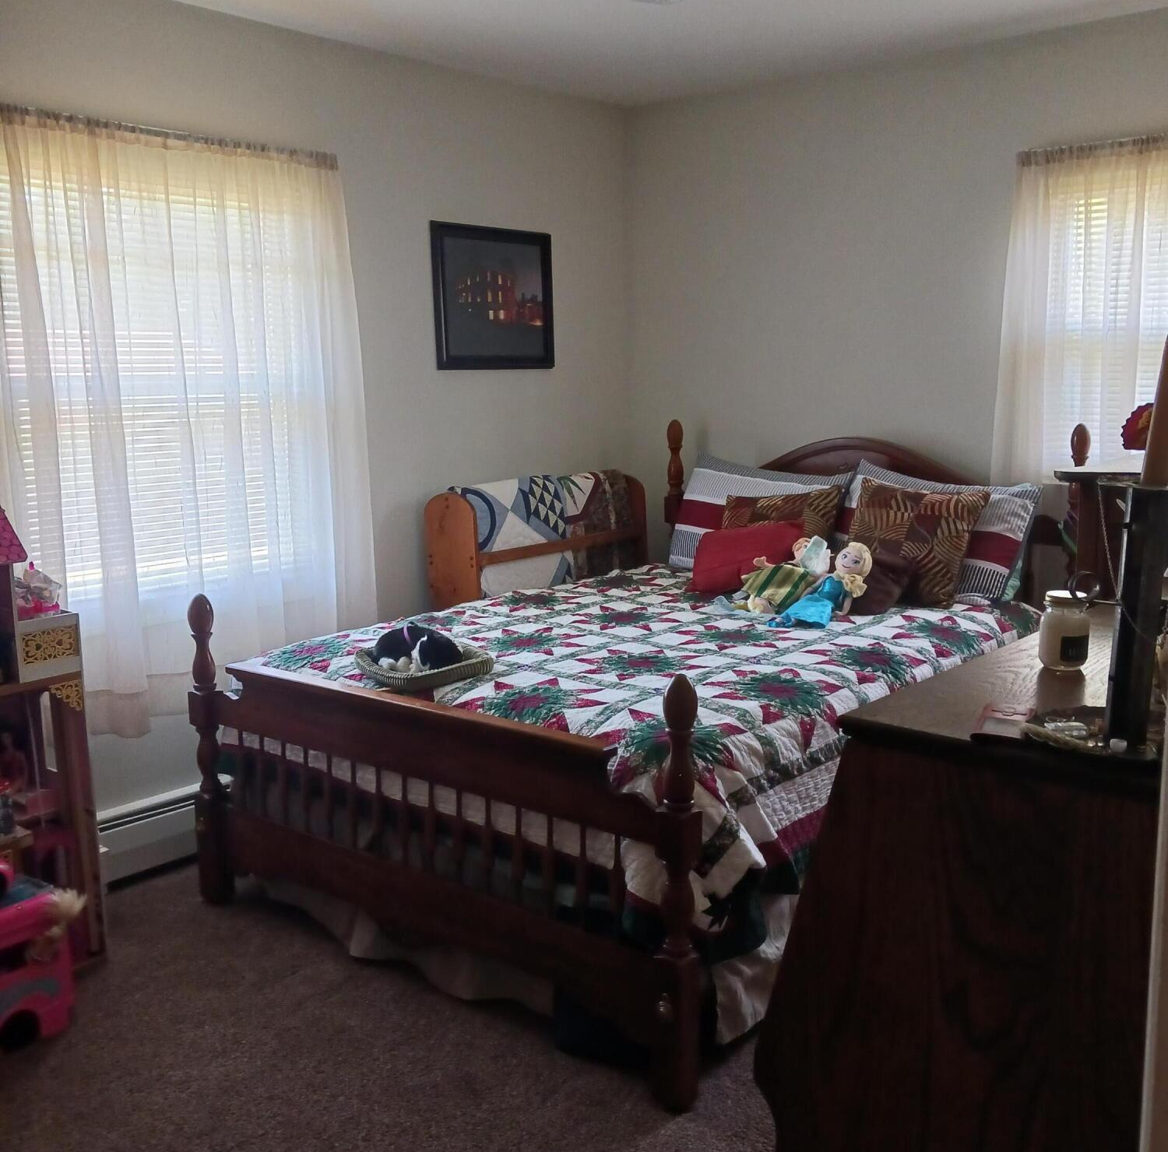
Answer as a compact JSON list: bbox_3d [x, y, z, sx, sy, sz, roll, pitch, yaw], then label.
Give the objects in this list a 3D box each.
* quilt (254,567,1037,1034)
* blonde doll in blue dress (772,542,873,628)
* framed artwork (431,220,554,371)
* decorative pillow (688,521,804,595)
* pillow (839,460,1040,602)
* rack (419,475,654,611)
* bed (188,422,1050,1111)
[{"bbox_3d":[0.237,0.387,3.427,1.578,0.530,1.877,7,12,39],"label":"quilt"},{"bbox_3d":[0.672,0.026,3.430,0.401,0.129,0.163,-38,47,-26],"label":"blonde doll in blue dress"},{"bbox_3d":[-0.310,-0.986,4.332,0.027,0.490,0.602,7,13,40],"label":"framed artwork"},{"bbox_3d":[0.528,-0.061,3.918,0.364,0.247,0.122,-2,-24,22],"label":"decorative pillow"},{"bbox_3d":[1.106,-0.137,3.814,0.605,0.408,0.156,12,-11,41],"label":"pillow"},{"bbox_3d":[-0.139,0.135,4.491,0.292,0.957,0.925,7,13,40],"label":"rack"},{"bbox_3d":[0.269,0.195,3.465,1.592,1.167,2.197,7,12,39],"label":"bed"}]

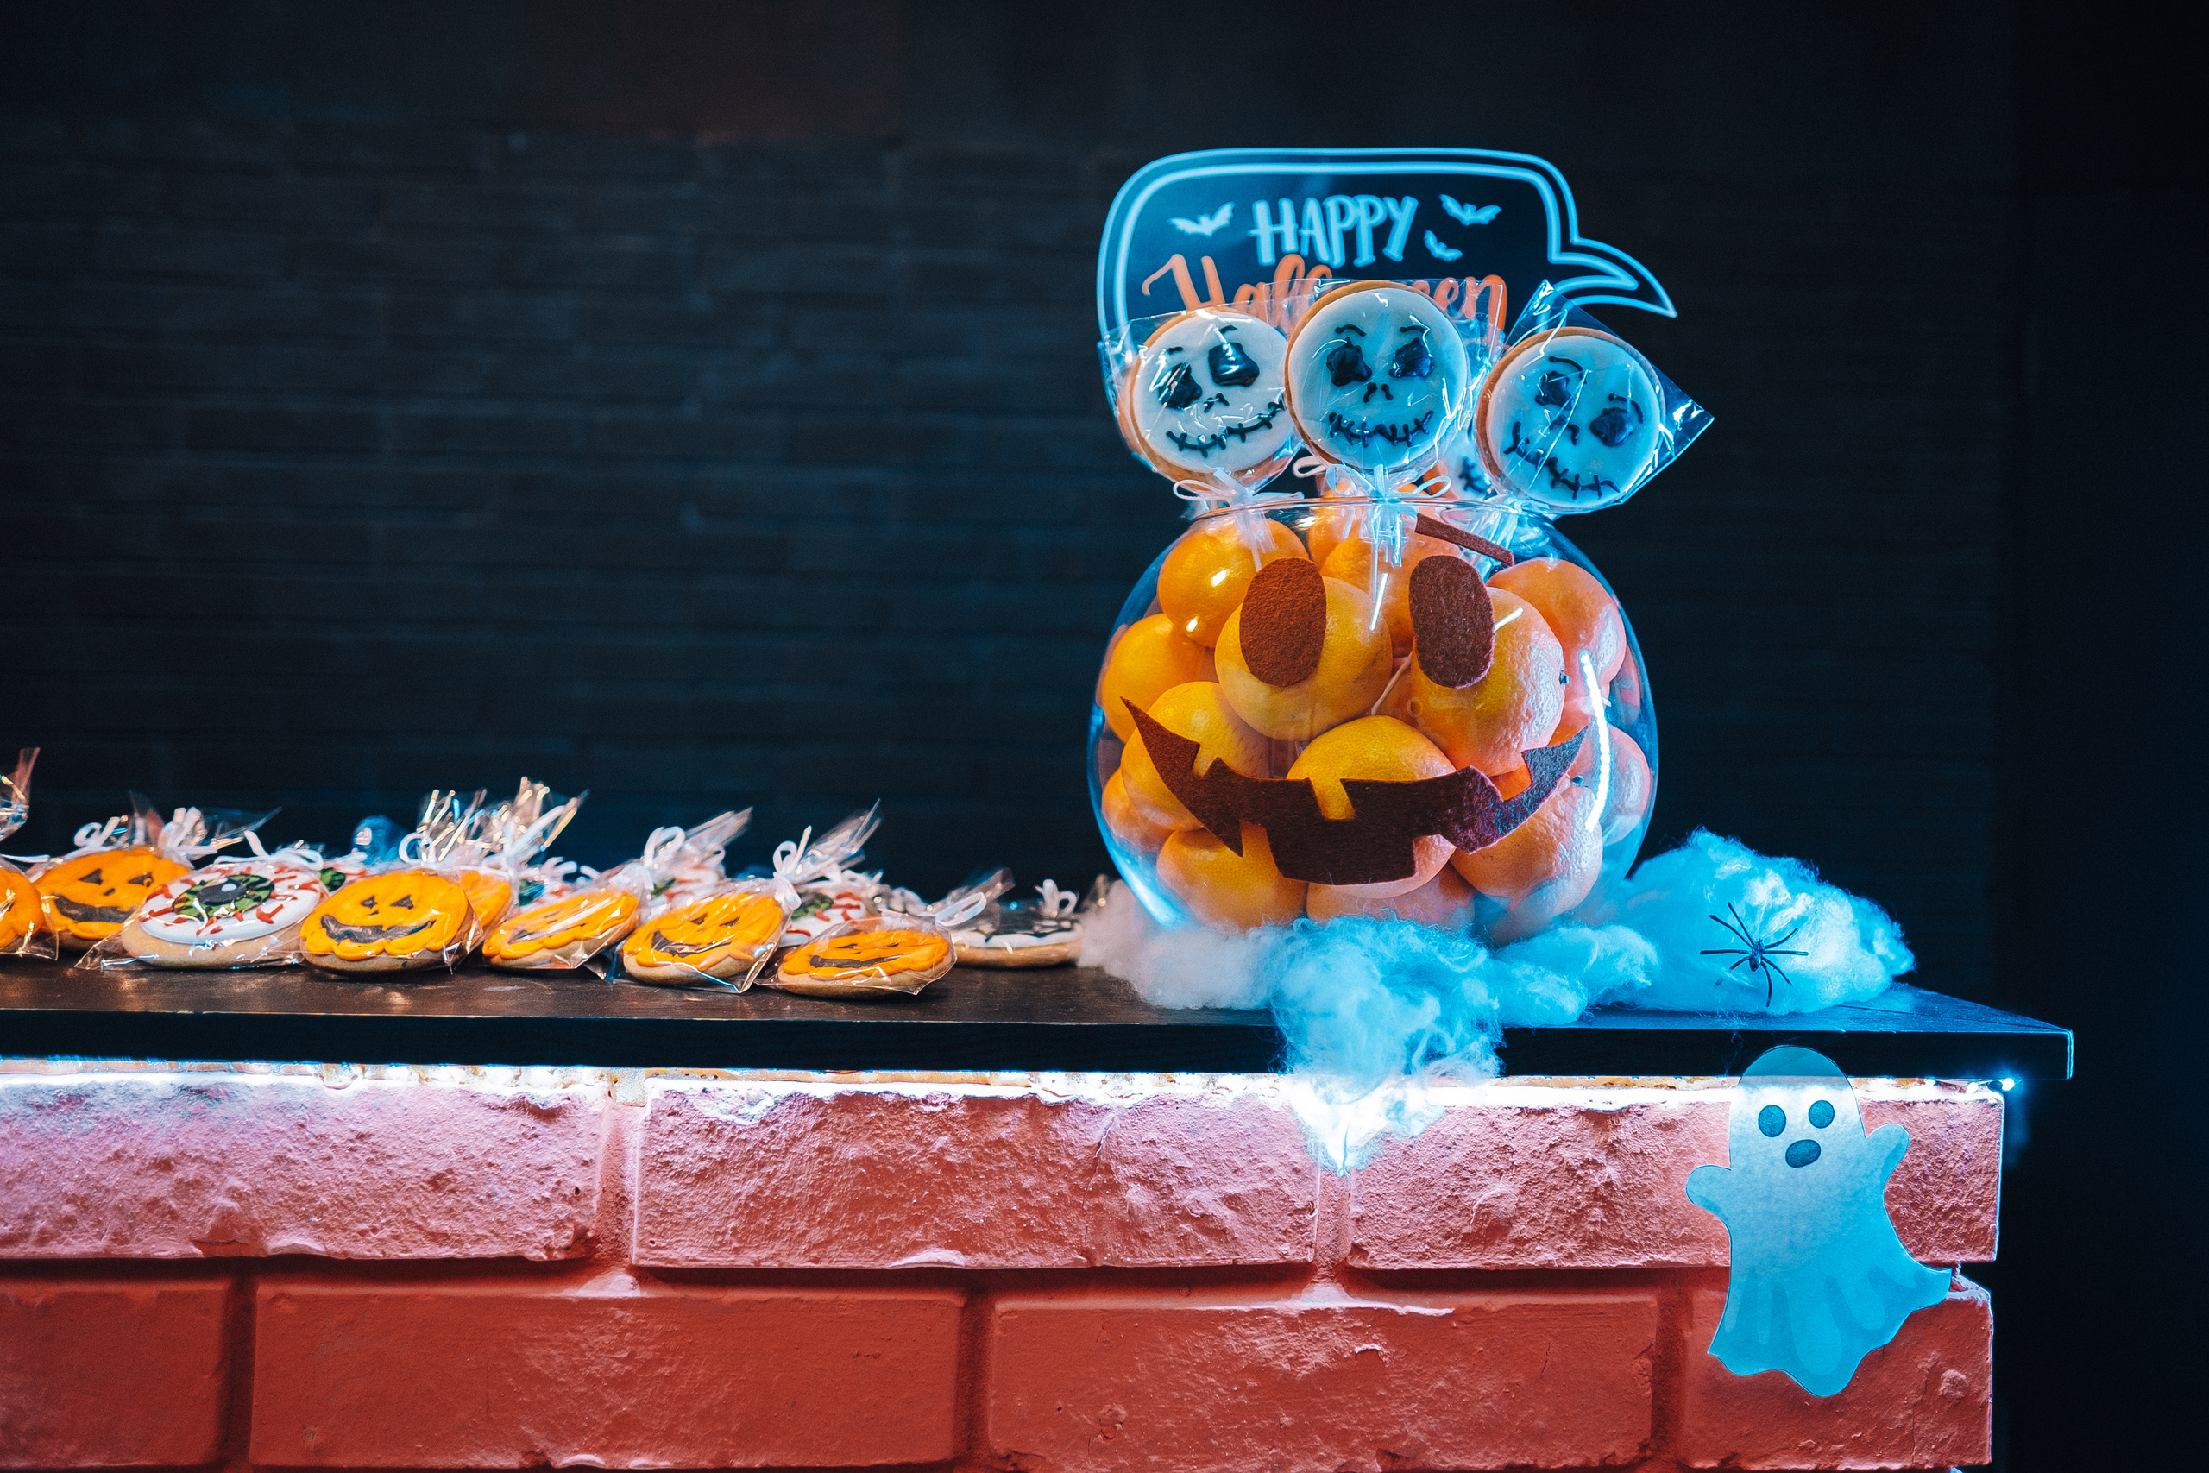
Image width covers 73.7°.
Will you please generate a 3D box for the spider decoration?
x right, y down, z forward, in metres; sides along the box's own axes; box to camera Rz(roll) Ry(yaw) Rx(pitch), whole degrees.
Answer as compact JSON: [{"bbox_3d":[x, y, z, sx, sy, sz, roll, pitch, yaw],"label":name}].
[{"bbox_3d":[0.254,0.085,0.575,0.041,0.042,0.011,6,-35,7],"label":"spider decoration"}]

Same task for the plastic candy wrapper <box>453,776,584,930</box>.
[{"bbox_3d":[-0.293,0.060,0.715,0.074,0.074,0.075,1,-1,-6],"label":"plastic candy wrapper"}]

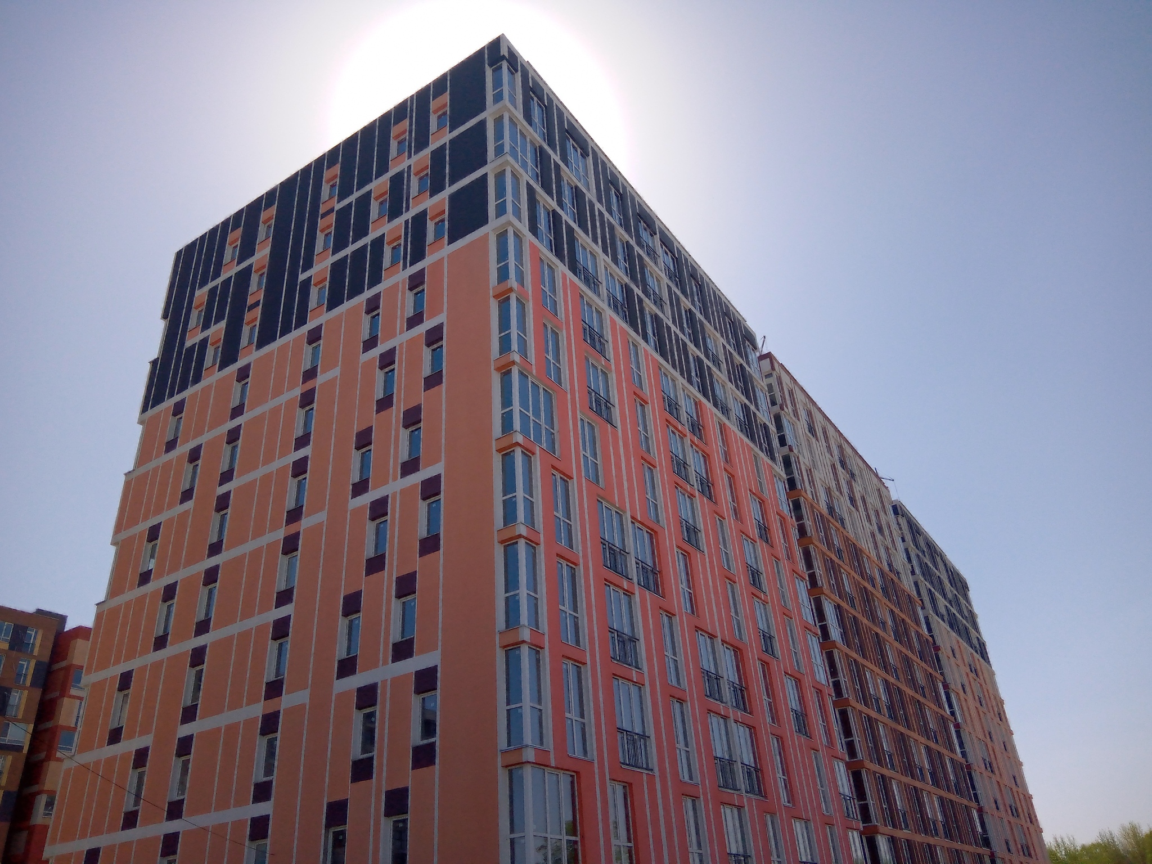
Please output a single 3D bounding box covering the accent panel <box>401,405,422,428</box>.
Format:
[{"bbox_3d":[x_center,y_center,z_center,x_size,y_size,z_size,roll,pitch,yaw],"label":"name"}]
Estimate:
[{"bbox_3d":[-5.381,-0.495,31.008,0.800,0.660,0.150,-22,-36,26],"label":"accent panel"}]

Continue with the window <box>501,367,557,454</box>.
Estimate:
[{"bbox_3d":[-1.542,-0.495,29.641,0.712,2.542,2.186,-22,-37,26],"label":"window"}]

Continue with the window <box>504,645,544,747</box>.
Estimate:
[{"bbox_3d":[-1.372,6.940,24.432,0.650,2.480,0.770,-22,-36,26],"label":"window"}]

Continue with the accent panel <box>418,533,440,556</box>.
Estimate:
[{"bbox_3d":[-4.343,3.417,27.964,0.844,0.580,0.100,-22,-37,26],"label":"accent panel"}]

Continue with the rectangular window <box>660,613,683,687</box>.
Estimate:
[{"bbox_3d":[3.133,7.422,31.856,0.120,2.530,1.180,-22,-36,26],"label":"rectangular window"}]

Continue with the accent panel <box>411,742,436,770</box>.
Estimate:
[{"bbox_3d":[-4.010,8.640,24.814,0.830,0.560,0.100,-22,-36,26],"label":"accent panel"}]

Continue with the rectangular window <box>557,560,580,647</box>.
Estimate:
[{"bbox_3d":[-0.280,5.022,27.212,0.120,2.542,1.159,-22,-37,26],"label":"rectangular window"}]

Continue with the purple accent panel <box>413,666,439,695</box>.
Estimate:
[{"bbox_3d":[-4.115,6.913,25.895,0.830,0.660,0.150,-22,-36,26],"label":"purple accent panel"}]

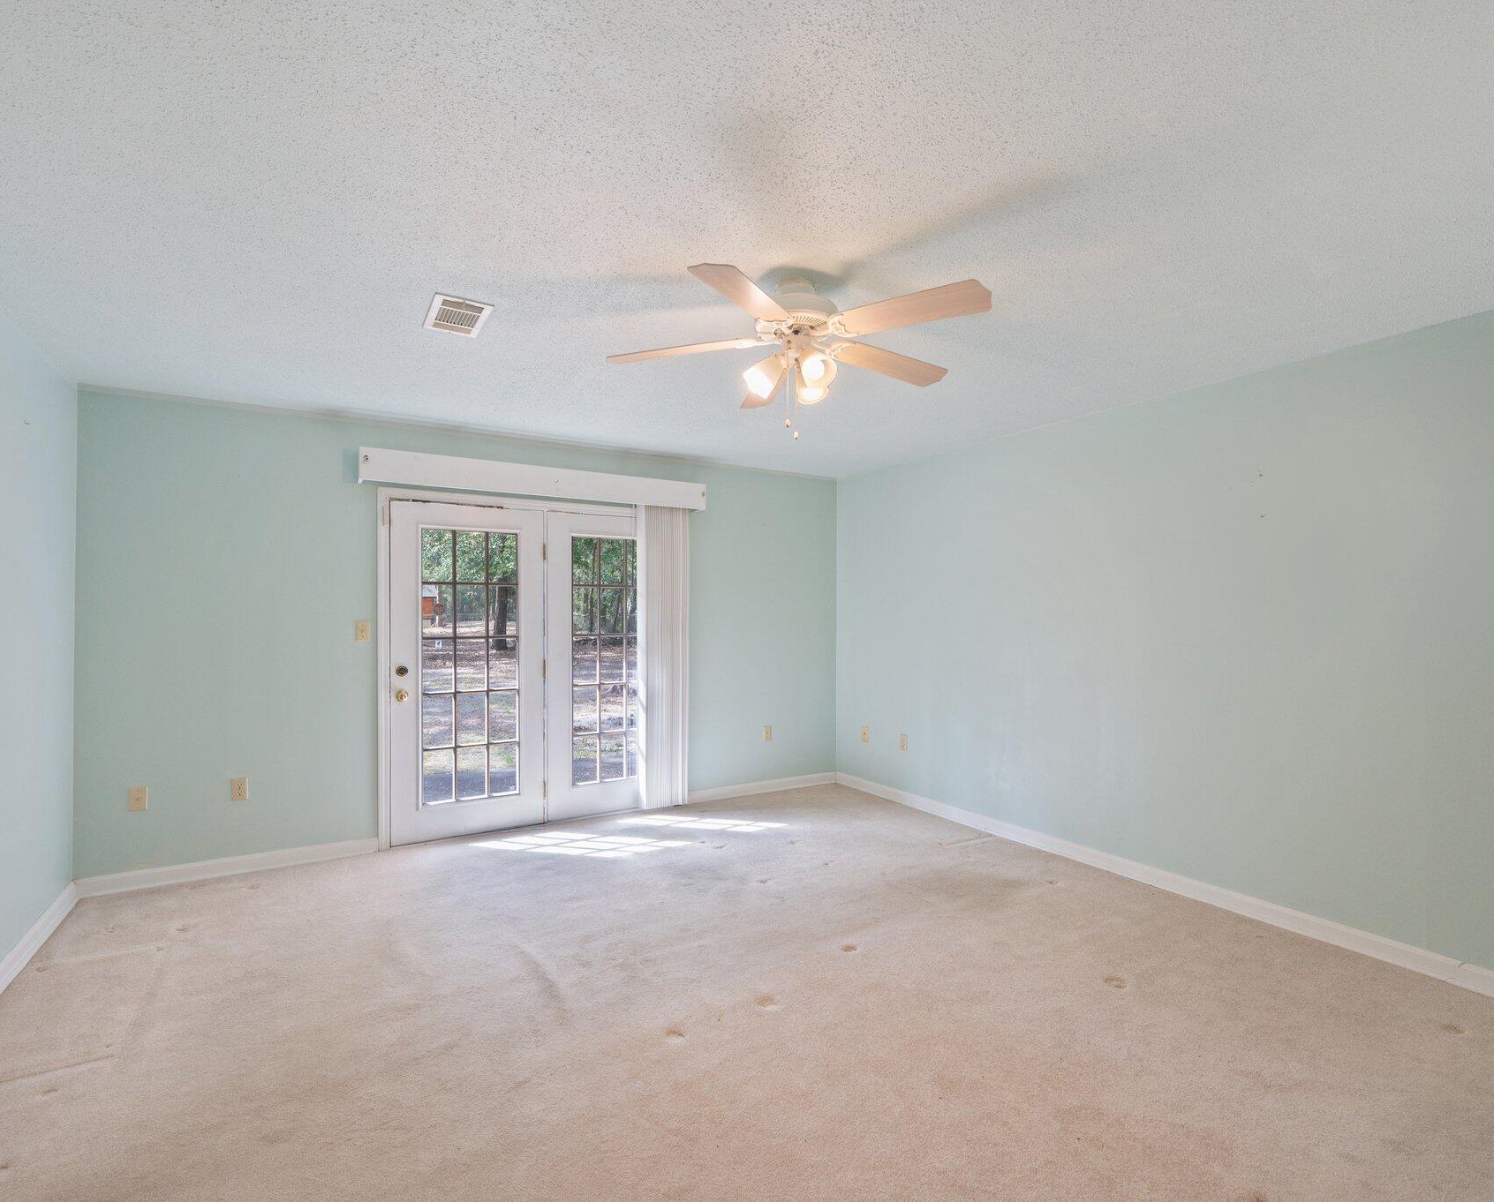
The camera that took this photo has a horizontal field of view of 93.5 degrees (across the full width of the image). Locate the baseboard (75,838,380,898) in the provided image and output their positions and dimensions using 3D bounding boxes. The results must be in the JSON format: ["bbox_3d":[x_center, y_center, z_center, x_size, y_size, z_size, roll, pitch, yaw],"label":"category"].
[{"bbox_3d":[-2.685,1.409,3.734,1.293,0.092,0.015,0,-1,-30],"label":"baseboard"}]

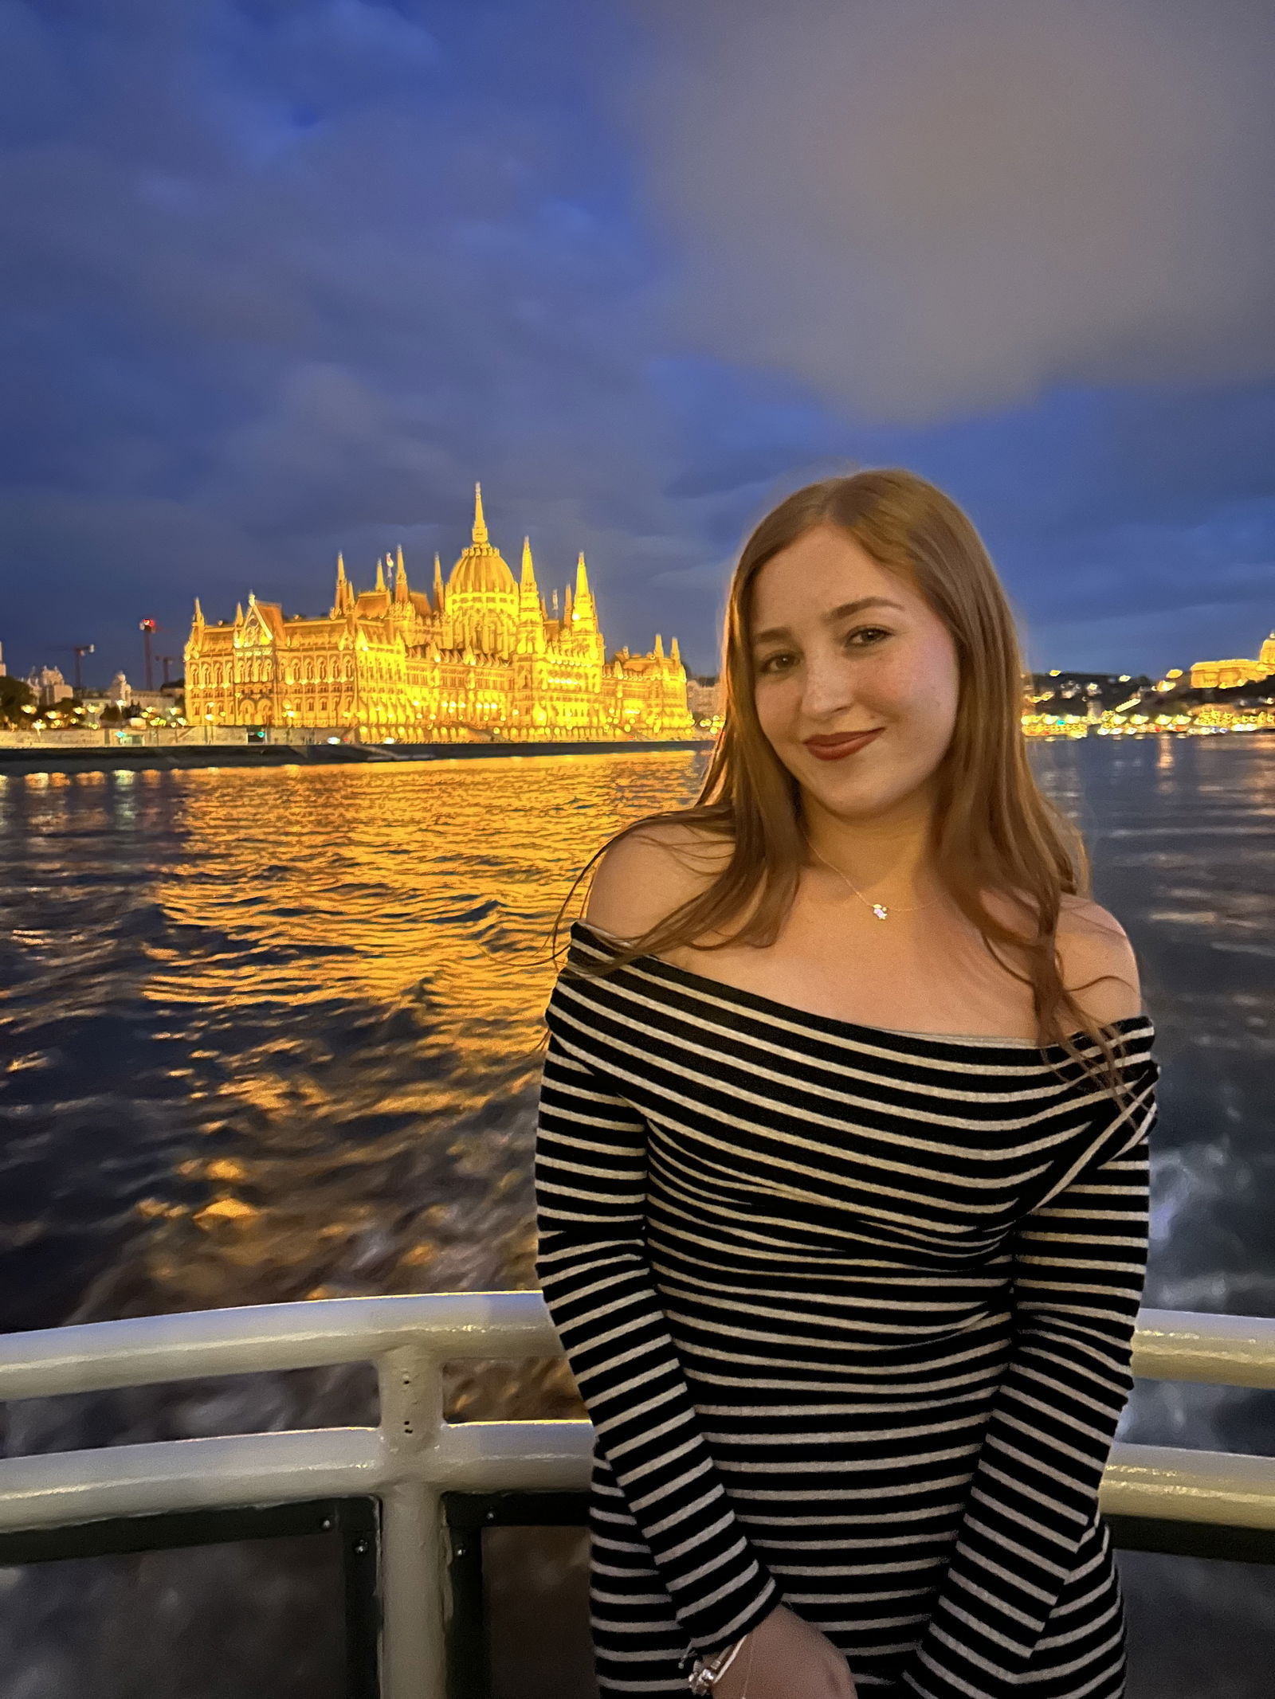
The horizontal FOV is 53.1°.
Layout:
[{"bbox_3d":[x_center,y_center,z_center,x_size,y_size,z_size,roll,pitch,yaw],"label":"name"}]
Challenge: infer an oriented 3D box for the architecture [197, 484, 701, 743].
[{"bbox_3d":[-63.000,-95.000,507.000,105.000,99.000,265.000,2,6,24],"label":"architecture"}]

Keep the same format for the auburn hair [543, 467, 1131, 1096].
[{"bbox_3d":[0.145,-0.050,0.940,0.400,0.440,0.250,1,6,17],"label":"auburn hair"}]

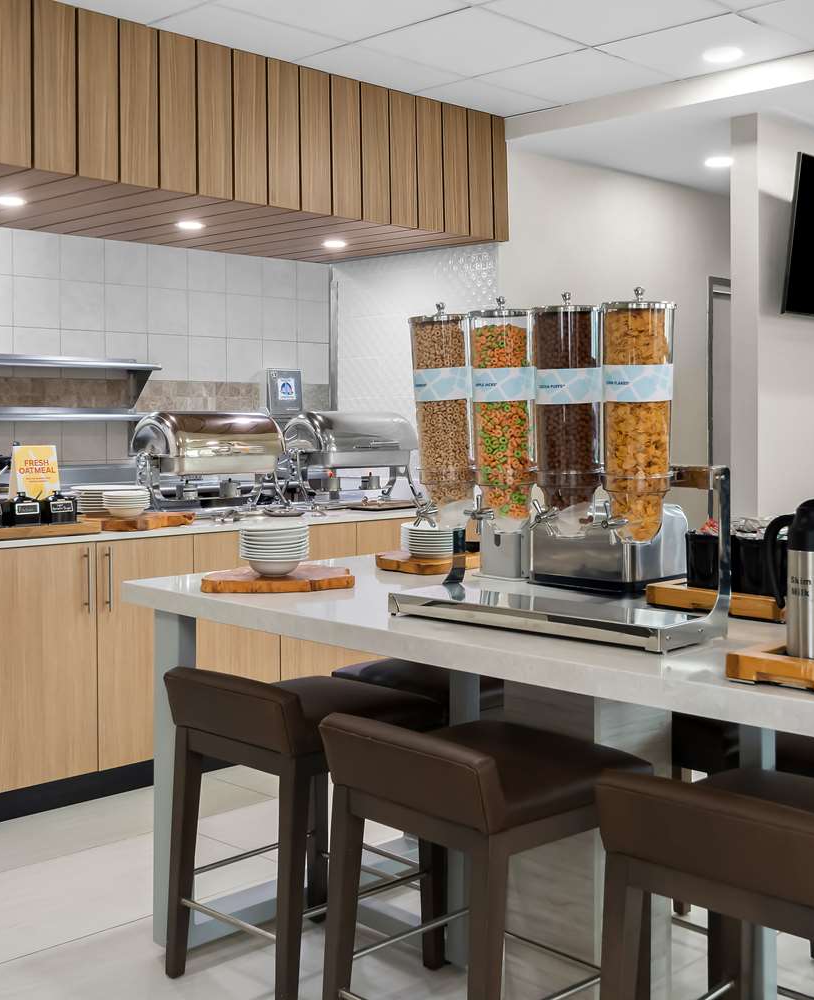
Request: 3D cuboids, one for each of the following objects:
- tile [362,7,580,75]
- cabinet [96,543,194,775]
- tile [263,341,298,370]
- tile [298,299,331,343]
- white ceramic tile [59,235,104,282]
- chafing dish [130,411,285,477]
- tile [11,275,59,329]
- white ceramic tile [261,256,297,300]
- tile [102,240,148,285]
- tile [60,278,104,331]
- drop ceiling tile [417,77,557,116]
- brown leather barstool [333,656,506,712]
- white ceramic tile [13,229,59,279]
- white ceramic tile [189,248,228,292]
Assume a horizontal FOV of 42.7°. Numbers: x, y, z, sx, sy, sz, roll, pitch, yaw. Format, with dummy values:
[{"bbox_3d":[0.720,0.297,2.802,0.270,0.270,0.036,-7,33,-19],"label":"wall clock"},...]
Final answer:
[{"bbox_3d":[0.246,-1.704,3.904,0.546,0.020,0.606,3,4,45],"label":"tile"},{"bbox_3d":[-1.114,0.526,3.941,0.380,0.800,0.550,-3,4,-42],"label":"cabinet"},{"bbox_3d":[-0.610,-0.660,5.003,0.200,0.200,0.010,-2,3,-40],"label":"tile"},{"bbox_3d":[-0.460,-0.874,5.125,0.200,0.200,0.010,-2,3,-40],"label":"tile"},{"bbox_3d":[-1.365,-1.017,4.386,0.200,0.188,0.010,-2,3,-40],"label":"white ceramic tile"},{"bbox_3d":[-0.928,-0.266,4.777,0.530,0.310,0.420,-3,4,-44],"label":"chafing dish"},{"bbox_3d":[-1.513,-0.805,4.265,0.200,0.200,0.010,-2,3,-40],"label":"tile"},{"bbox_3d":[-0.610,-1.059,4.976,0.197,0.190,0.010,-2,4,-41],"label":"white ceramic tile"},{"bbox_3d":[-1.214,-1.023,4.487,0.197,0.190,0.010,-2,4,-41],"label":"tile"},{"bbox_3d":[-1.364,-0.815,4.386,0.200,0.200,0.010,-2,3,-40],"label":"tile"},{"bbox_3d":[0.364,-1.751,4.542,0.297,0.020,0.558,3,4,45],"label":"drop ceiling tile"},{"bbox_3d":[0.134,0.759,2.970,0.490,0.730,0.480,-3,4,-44],"label":"brown leather barstool"},{"bbox_3d":[-1.514,-1.007,4.264,0.200,0.188,0.010,-2,3,-40],"label":"white ceramic tile"},{"bbox_3d":[-0.906,-1.042,4.737,0.197,0.190,0.010,-2,4,-41],"label":"white ceramic tile"}]

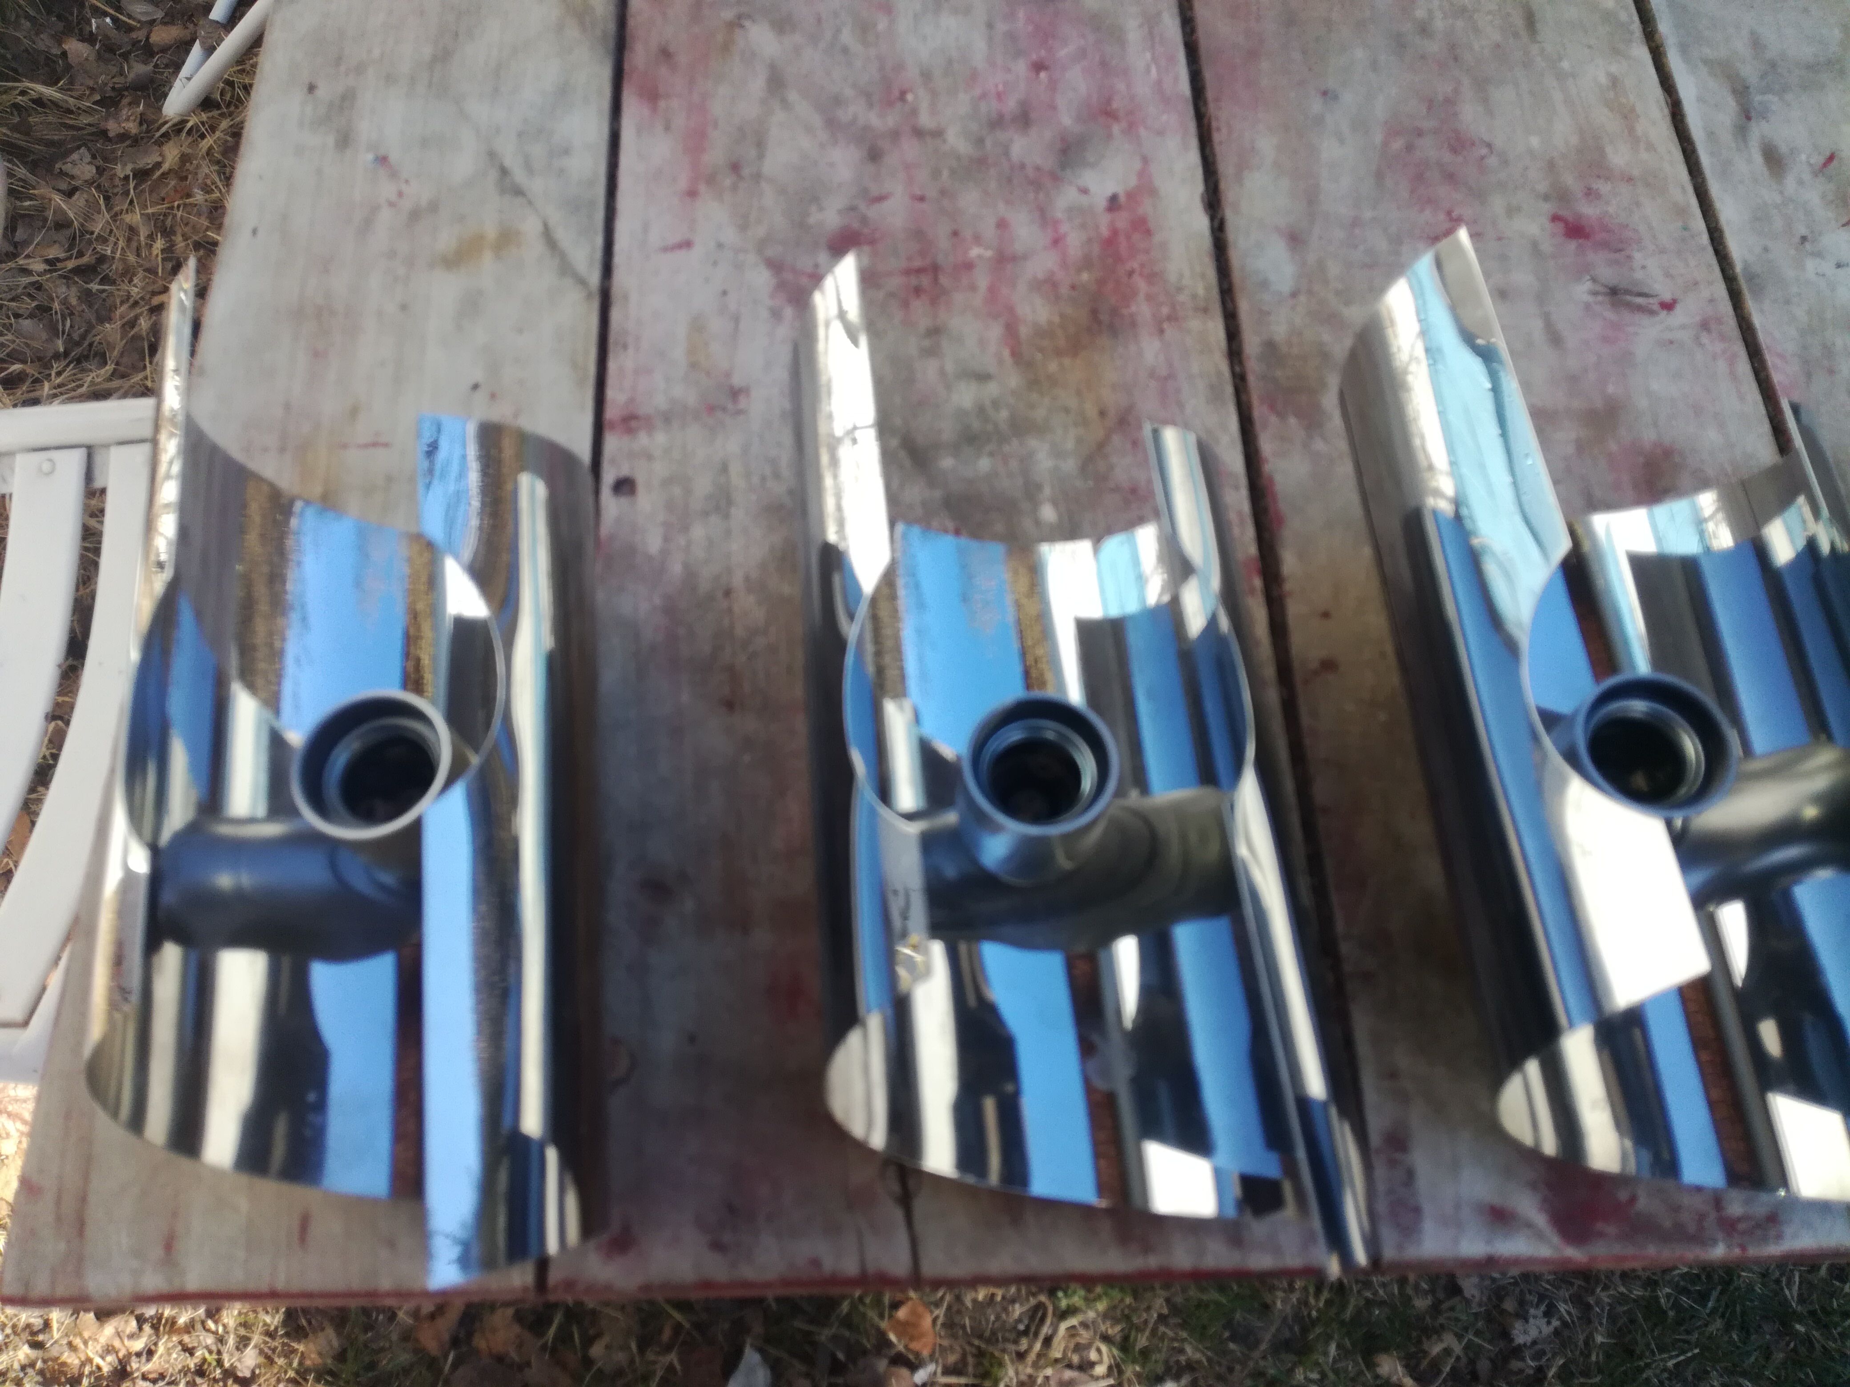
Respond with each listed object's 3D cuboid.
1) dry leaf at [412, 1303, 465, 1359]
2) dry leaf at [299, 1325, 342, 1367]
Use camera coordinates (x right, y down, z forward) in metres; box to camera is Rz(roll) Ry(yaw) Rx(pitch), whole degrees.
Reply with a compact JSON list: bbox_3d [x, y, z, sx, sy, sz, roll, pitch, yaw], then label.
[{"bbox_3d":[-0.371,0.485,1.098,0.040,0.015,0.046,16,68,8],"label":"dry leaf"},{"bbox_3d":[-0.459,0.496,1.095,0.031,0.013,0.034,-2,67,1],"label":"dry leaf"}]

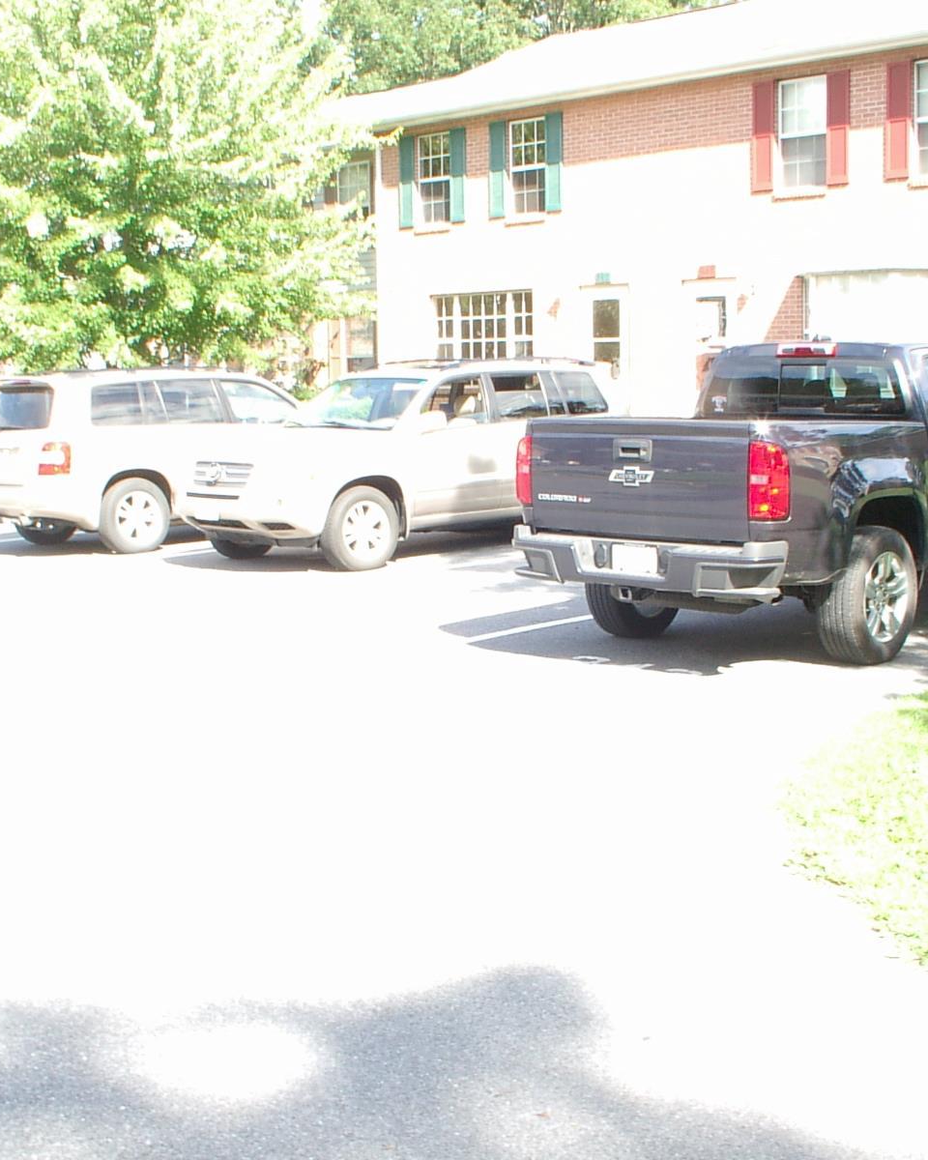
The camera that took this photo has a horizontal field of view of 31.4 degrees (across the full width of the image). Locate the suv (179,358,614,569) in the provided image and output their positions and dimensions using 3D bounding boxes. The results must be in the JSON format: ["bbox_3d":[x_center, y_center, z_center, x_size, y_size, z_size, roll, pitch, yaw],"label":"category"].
[{"bbox_3d":[-0.456,-1.139,15.385,1.830,1.730,4.690,6,9,44],"label":"suv"}]

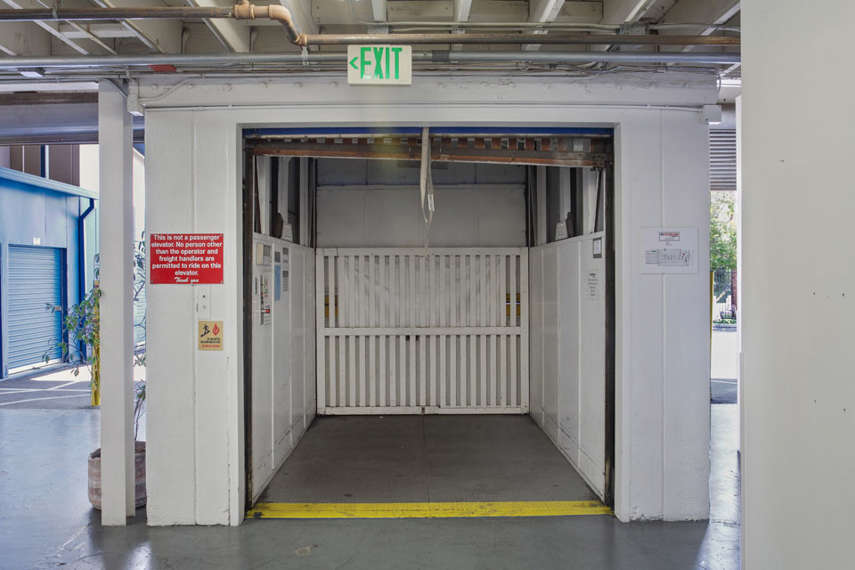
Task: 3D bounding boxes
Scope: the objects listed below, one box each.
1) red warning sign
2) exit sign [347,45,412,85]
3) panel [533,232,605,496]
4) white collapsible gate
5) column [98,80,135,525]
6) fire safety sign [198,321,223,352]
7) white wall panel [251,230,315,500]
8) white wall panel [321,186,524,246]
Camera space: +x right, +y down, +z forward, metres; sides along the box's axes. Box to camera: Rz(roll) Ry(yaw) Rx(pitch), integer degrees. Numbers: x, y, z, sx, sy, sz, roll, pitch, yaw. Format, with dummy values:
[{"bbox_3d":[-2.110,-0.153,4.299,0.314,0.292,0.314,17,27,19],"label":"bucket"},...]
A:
[{"bbox_3d":[-1.442,-0.157,3.847,0.437,0.300,0.010,0,1,-1],"label":"red warning sign"},{"bbox_3d":[-0.232,-1.073,3.147,0.313,0.193,0.045,0,1,-1],"label":"exit sign"},{"bbox_3d":[1.162,0.527,5.559,0.050,1.789,2.697,0,1,-1],"label":"panel"},{"bbox_3d":[-0.049,0.500,6.887,2.280,1.783,0.060,0,1,-1],"label":"white collapsible gate"},{"bbox_3d":[-1.893,0.116,3.920,0.146,2.676,0.135,0,1,-1],"label":"column"},{"bbox_3d":[-1.305,0.306,3.862,0.148,0.177,0.005,0,1,-1],"label":"fire safety sign"},{"bbox_3d":[-1.183,0.529,5.499,0.050,1.789,2.697,0,1,-1],"label":"white wall panel"},{"bbox_3d":[-0.067,-0.735,6.972,2.262,0.678,0.040,0,1,-1],"label":"white wall panel"}]

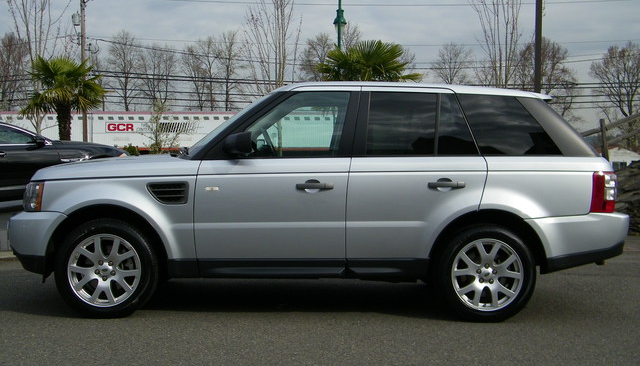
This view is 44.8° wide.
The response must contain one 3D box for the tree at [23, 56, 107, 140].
[{"bbox_3d":[-5.930,-1.472,18.100,1.947,2.974,1.947,0,4,0],"label":"tree"}]

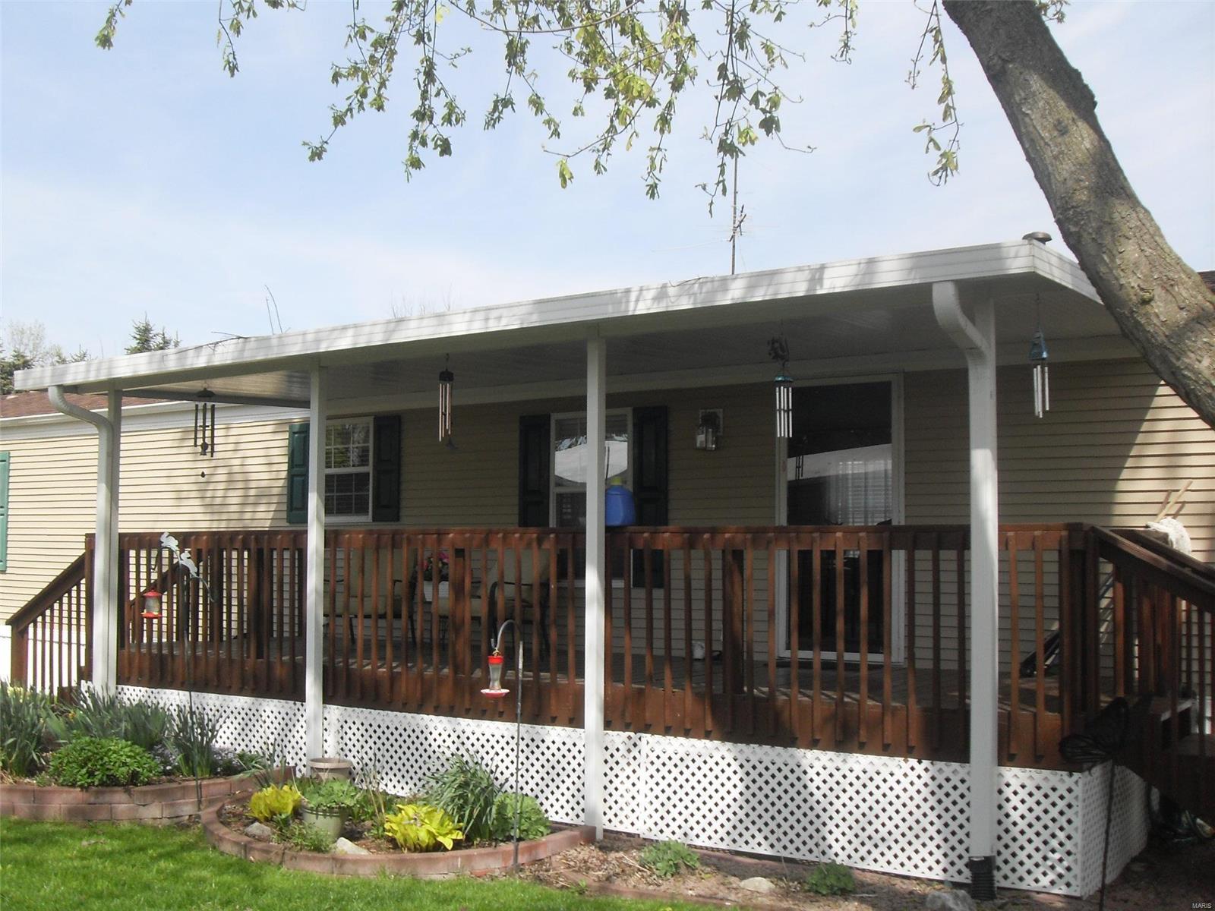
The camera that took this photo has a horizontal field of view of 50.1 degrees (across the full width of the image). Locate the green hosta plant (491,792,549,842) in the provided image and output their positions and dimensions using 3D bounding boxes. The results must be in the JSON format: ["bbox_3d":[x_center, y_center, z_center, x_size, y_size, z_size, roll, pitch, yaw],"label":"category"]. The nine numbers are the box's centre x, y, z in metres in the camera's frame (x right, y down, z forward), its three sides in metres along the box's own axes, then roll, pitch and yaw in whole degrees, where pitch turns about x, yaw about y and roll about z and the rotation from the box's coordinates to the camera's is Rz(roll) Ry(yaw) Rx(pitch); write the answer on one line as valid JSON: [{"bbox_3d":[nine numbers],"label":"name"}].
[{"bbox_3d":[-0.464,1.916,6.950,0.318,0.242,0.318,0,-4,0],"label":"green hosta plant"}]

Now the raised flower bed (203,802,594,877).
[{"bbox_3d":[-1.370,2.131,7.200,2.380,0.110,1.220,-1,-5,20],"label":"raised flower bed"}]

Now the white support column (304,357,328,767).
[{"bbox_3d":[-1.843,0.780,8.201,0.081,2.713,0.081,-2,-4,33],"label":"white support column"}]

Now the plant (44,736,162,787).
[{"bbox_3d":[-3.246,1.930,8.334,0.700,0.270,0.600,2,-5,-21],"label":"plant"}]

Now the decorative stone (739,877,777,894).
[{"bbox_3d":[0.739,2.128,6.420,0.185,0.090,0.130,-3,-5,34],"label":"decorative stone"}]

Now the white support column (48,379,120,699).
[{"bbox_3d":[-4.075,0.808,9.941,0.105,2.680,0.600,-3,-5,34],"label":"white support column"}]

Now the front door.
[{"bbox_3d":[1.546,0.413,8.668,0.808,1.879,0.061,-2,-4,33],"label":"front door"}]

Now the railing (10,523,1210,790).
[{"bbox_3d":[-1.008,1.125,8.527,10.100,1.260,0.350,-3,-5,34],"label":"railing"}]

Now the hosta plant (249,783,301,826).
[{"bbox_3d":[-1.967,2.046,7.717,0.310,0.220,0.290,1,-5,-14],"label":"hosta plant"}]

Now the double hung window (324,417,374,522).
[{"bbox_3d":[-2.544,0.139,12.356,0.830,0.983,0.080,-3,-5,34],"label":"double hung window"}]

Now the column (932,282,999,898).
[{"bbox_3d":[1.678,0.670,6.060,0.105,2.930,0.600,-3,-5,34],"label":"column"}]

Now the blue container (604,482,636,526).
[{"bbox_3d":[0.058,0.295,7.669,0.185,0.260,0.155,-3,-5,34],"label":"blue container"}]

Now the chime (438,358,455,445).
[{"bbox_3d":[-0.945,-0.319,7.628,0.096,0.535,0.096,0,-4,0],"label":"chime"}]

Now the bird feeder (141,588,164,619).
[{"bbox_3d":[-2.874,0.932,8.200,0.140,0.205,0.140,-3,-5,34],"label":"bird feeder"}]

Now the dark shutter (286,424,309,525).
[{"bbox_3d":[-2.706,0.168,11.491,0.308,0.897,0.040,-2,-4,33],"label":"dark shutter"}]

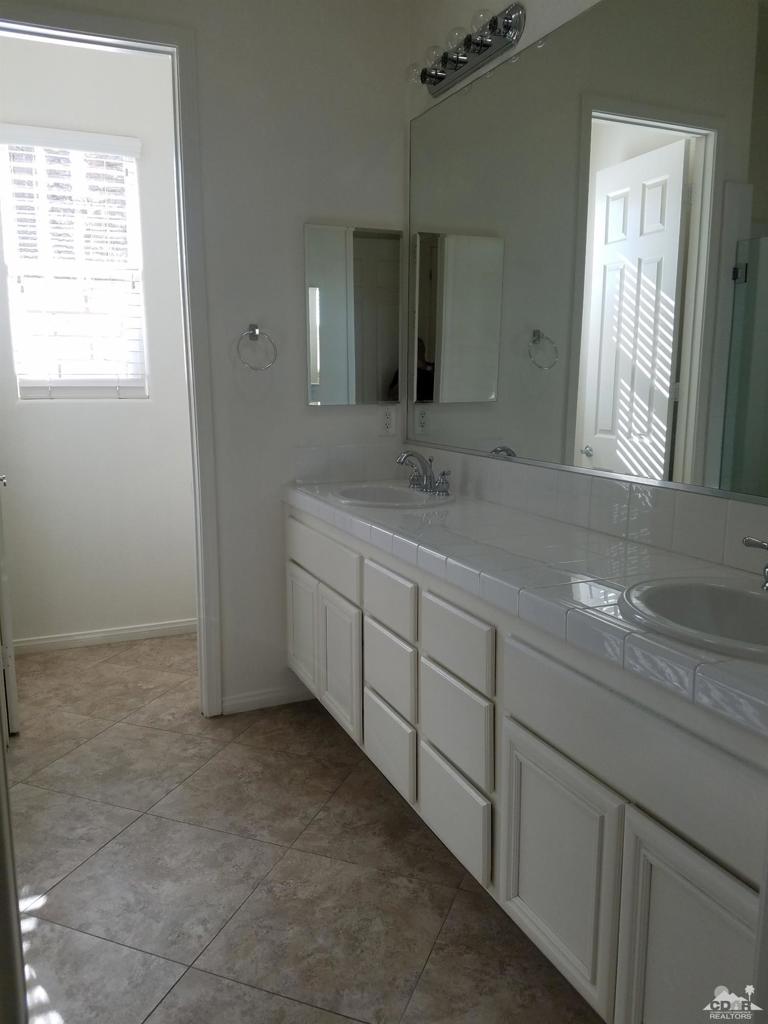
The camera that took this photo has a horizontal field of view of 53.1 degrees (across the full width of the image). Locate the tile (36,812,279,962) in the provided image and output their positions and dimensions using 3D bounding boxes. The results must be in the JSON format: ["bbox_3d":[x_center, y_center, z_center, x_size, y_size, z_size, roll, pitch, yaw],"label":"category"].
[{"bbox_3d":[-0.581,0.981,2.044,0.487,0.010,0.487,4,11,20],"label":"tile"}]

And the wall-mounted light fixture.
[{"bbox_3d":[0.224,-1.491,2.486,0.150,0.115,0.610,-5,11,-24],"label":"wall-mounted light fixture"}]

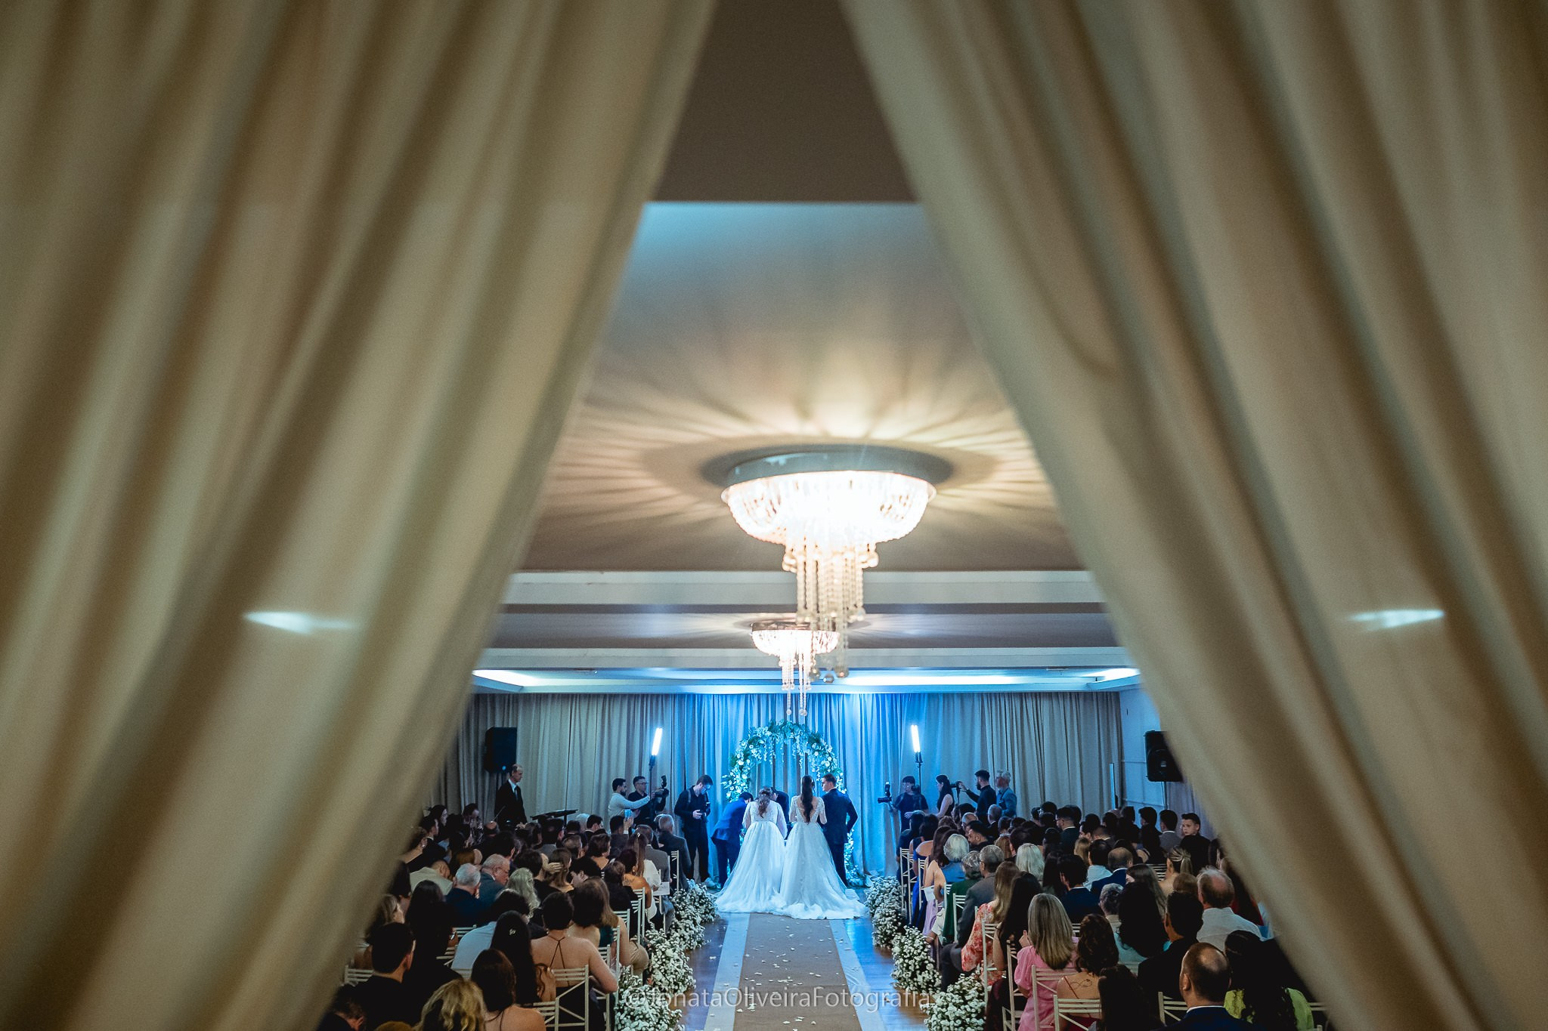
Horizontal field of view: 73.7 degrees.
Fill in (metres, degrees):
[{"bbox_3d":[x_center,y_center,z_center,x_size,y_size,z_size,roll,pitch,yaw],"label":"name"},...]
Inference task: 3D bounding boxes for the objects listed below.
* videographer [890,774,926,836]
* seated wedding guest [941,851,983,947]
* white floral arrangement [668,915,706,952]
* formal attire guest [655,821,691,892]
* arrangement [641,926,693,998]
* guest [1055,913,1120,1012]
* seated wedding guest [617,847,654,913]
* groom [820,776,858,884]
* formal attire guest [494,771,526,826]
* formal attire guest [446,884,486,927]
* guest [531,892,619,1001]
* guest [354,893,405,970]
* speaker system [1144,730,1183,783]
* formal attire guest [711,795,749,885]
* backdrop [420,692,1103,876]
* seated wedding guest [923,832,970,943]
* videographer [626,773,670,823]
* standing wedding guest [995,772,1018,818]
[{"bbox_3d":[2.202,5.099,16.596,0.600,1.730,0.450,-7,-14,29],"label":"videographer"},{"bbox_3d":[1.887,3.860,9.970,0.500,1.280,0.800,0,-12,0],"label":"seated wedding guest"},{"bbox_3d":[-0.996,4.691,11.722,0.460,0.460,0.460,0,-12,0],"label":"white floral arrangement"},{"bbox_3d":[-1.361,4.674,13.670,0.520,1.320,0.800,-3,-13,12],"label":"formal attire guest"},{"bbox_3d":[-1.007,4.255,9.881,0.500,0.530,0.500,0,-12,0],"label":"arrangement"},{"bbox_3d":[1.912,3.031,6.096,0.480,1.320,0.800,0,-12,0],"label":"guest"},{"bbox_3d":[-1.403,3.941,10.196,0.480,1.280,0.780,-1,-12,6],"label":"seated wedding guest"},{"bbox_3d":[1.002,4.893,15.986,0.560,1.730,0.400,2,-12,-8],"label":"groom"},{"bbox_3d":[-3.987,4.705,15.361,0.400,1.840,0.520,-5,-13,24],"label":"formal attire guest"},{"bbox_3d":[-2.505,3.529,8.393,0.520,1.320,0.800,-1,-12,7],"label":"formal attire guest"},{"bbox_3d":[-1.383,3.235,7.087,0.550,1.320,0.800,-1,-12,3],"label":"guest"},{"bbox_3d":[-2.643,3.229,7.037,0.480,1.310,0.800,-3,-12,15],"label":"guest"},{"bbox_3d":[5.324,3.300,14.021,0.430,0.700,0.390,-5,-13,24],"label":"speaker system"},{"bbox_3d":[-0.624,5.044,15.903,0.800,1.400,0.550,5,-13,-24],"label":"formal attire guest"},{"bbox_3d":[0.000,4.765,18.408,12.540,3.150,0.250,0,-12,0],"label":"backdrop"},{"bbox_3d":[1.828,4.004,10.650,0.520,1.340,0.750,0,-12,0],"label":"seated wedding guest"},{"bbox_3d":[-2.019,4.861,15.737,0.550,1.690,0.520,-3,-12,15],"label":"videographer"},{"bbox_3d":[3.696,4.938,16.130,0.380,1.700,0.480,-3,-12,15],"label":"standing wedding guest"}]

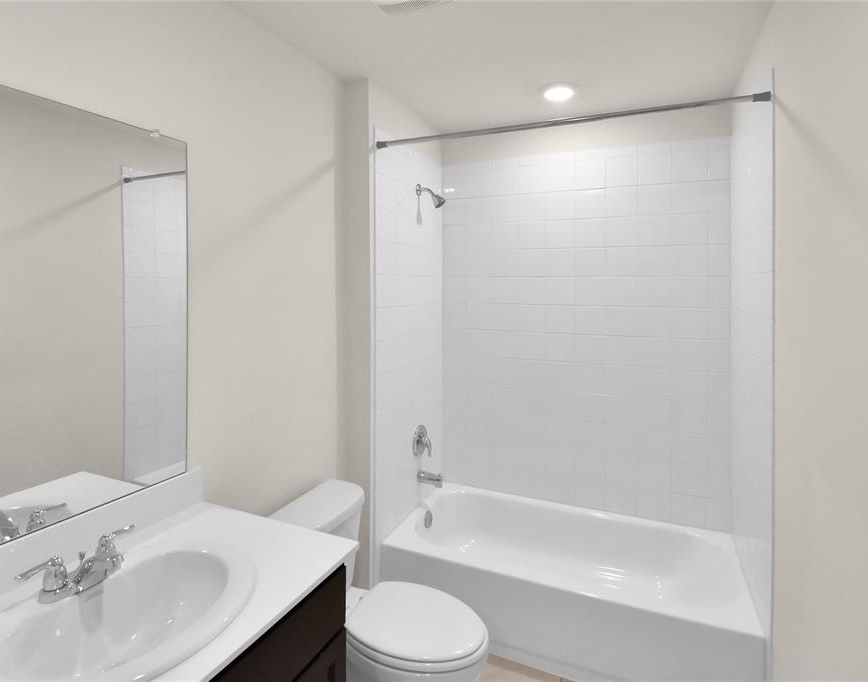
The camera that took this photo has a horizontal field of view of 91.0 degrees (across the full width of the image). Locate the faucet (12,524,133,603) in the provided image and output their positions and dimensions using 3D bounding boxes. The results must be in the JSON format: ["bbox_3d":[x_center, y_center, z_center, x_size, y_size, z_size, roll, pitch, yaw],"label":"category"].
[{"bbox_3d":[-0.770,0.515,0.972,0.155,0.095,0.235,1,4,23],"label":"faucet"}]

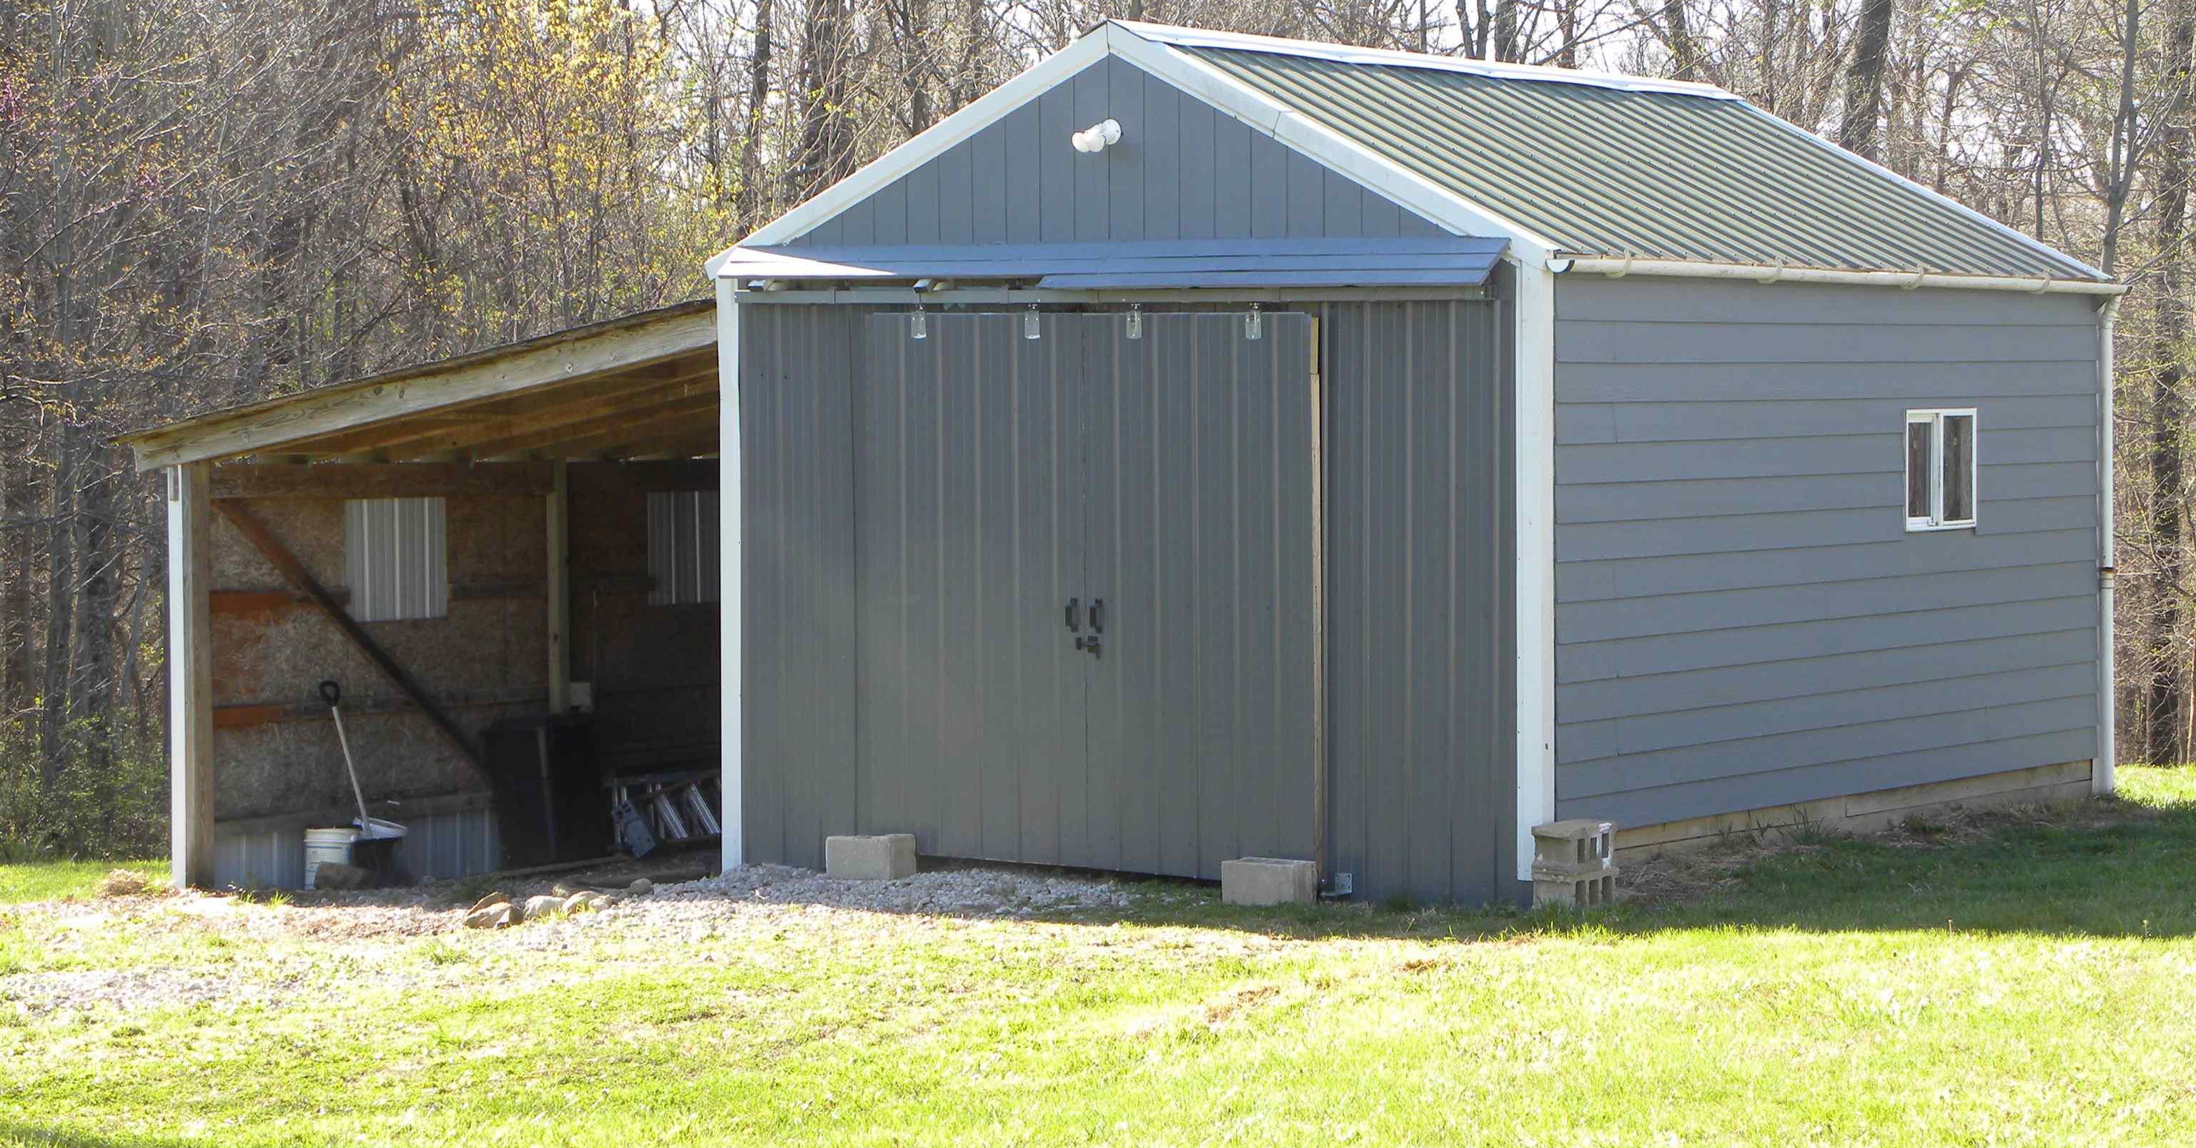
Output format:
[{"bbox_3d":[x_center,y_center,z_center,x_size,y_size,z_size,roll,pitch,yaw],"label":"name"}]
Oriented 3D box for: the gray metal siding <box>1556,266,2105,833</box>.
[{"bbox_3d":[3.641,-0.184,22.995,0.060,2.530,5.370,2,3,38],"label":"gray metal siding"}]

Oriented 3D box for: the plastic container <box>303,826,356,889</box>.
[{"bbox_3d":[-4.175,1.556,25.950,0.295,0.350,0.295,0,3,0],"label":"plastic container"}]

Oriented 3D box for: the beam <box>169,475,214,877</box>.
[{"bbox_3d":[-4.923,0.557,25.879,0.163,2.307,0.144,2,3,38],"label":"beam"}]

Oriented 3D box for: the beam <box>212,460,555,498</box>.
[{"bbox_3d":[-4.070,-0.533,26.974,0.059,0.183,2.723,2,3,38],"label":"beam"}]

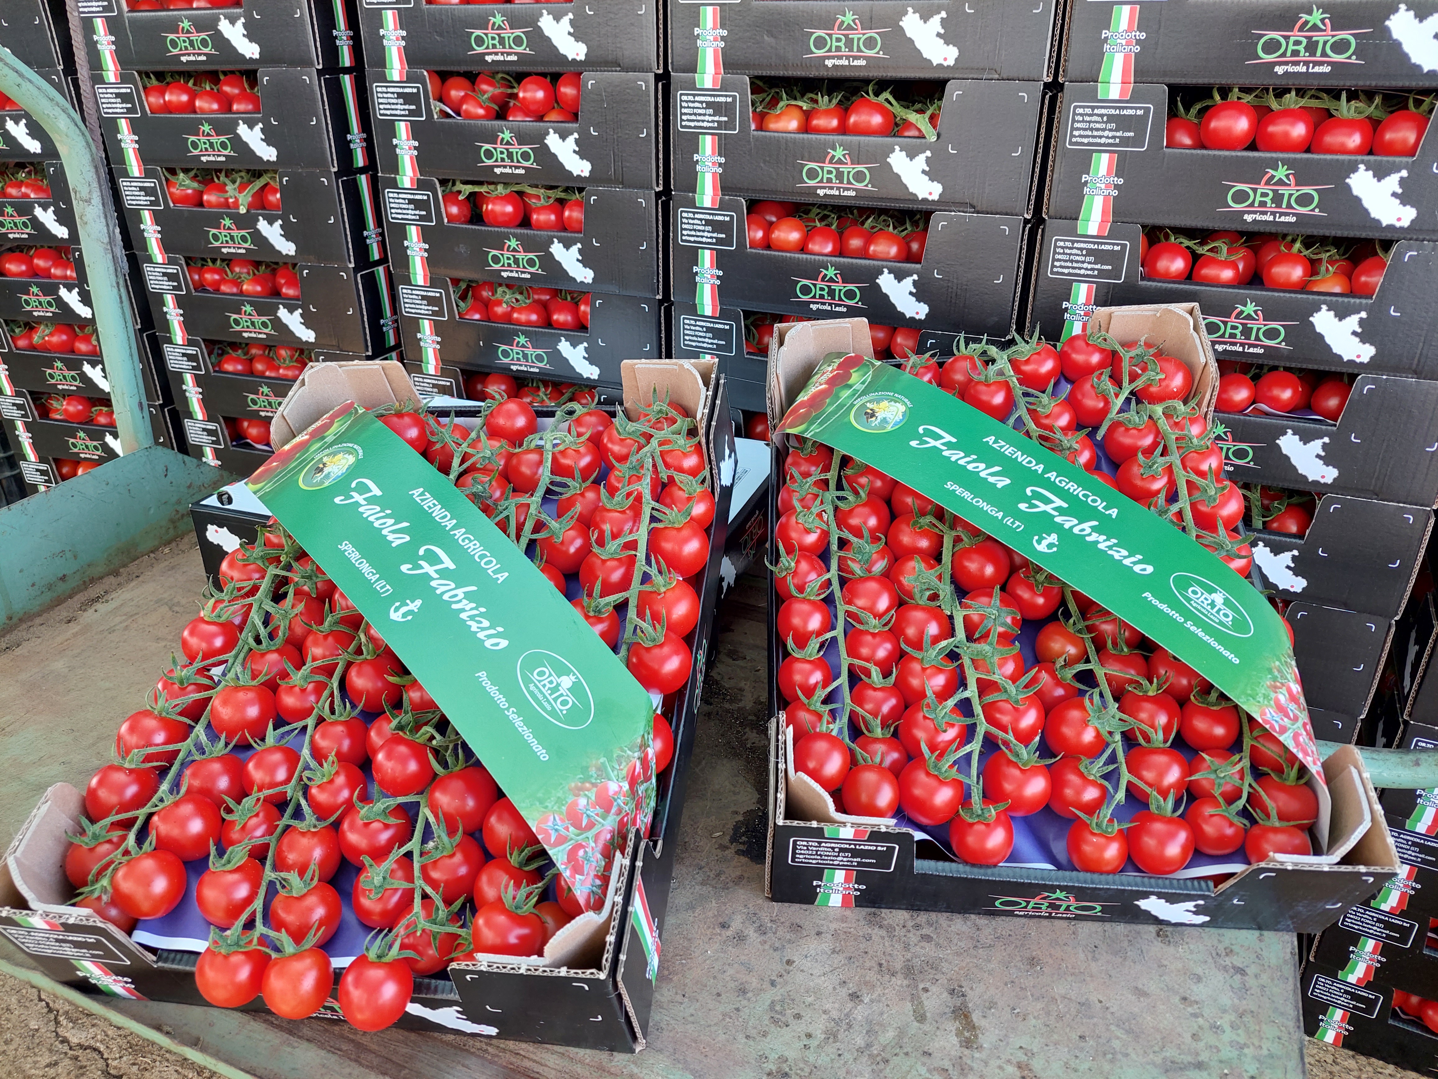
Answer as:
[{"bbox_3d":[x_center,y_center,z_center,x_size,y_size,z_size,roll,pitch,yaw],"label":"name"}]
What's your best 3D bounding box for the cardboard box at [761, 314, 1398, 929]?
[{"bbox_3d":[0.190,0.023,0.649,0.300,0.100,0.400,1,52,5],"label":"cardboard box"}]

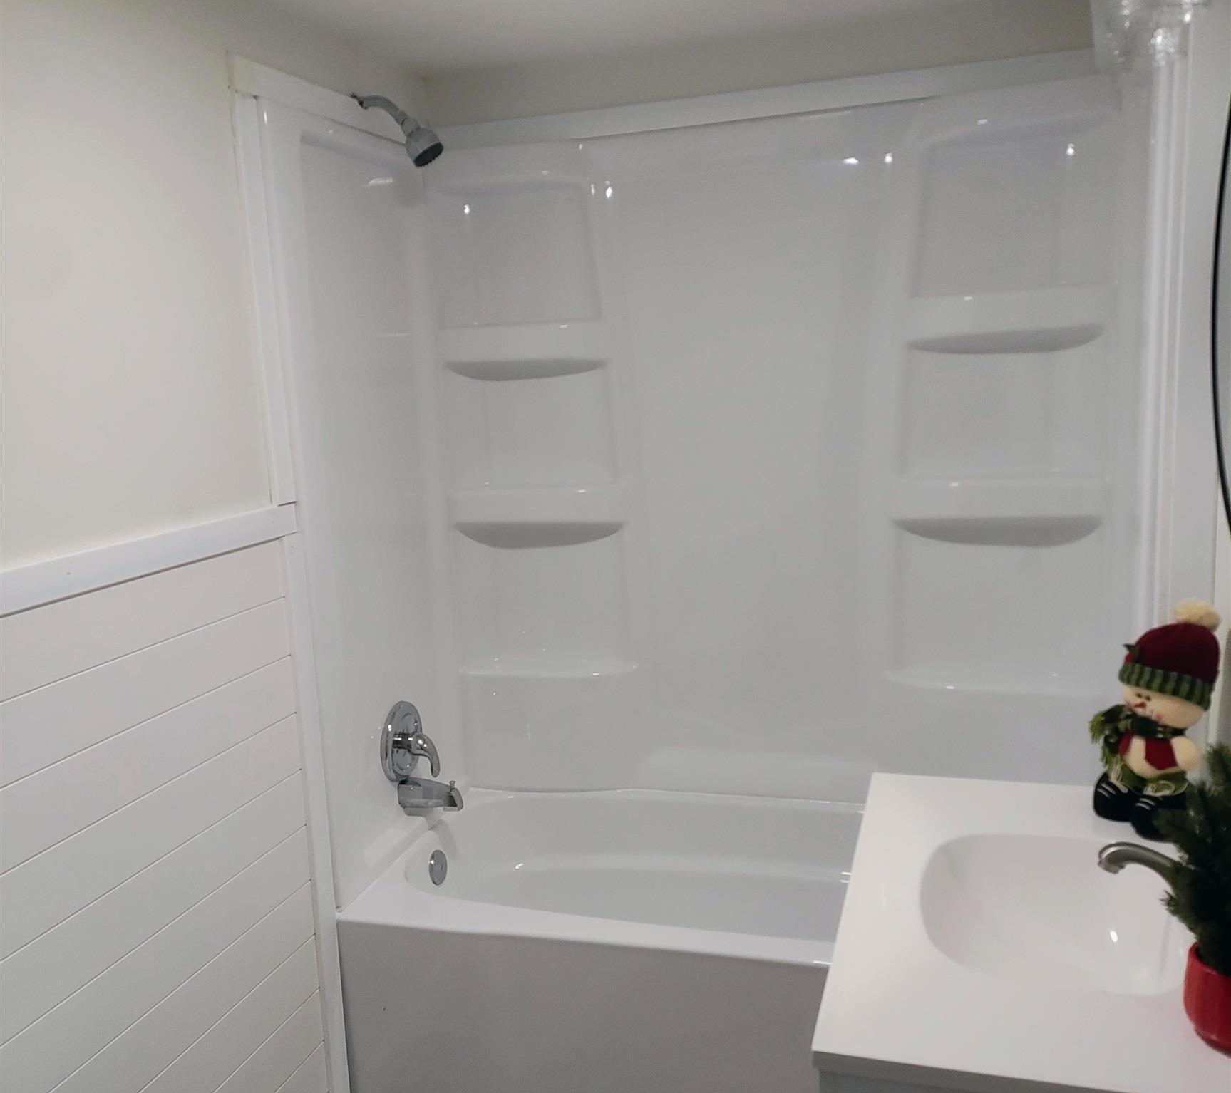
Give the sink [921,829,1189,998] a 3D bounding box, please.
[{"bbox_3d":[0.523,0.497,1.450,0.295,0.135,0.410,0,9,17],"label":"sink"}]

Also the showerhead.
[{"bbox_3d":[-0.436,-0.848,2.419,0.185,0.155,0.075,0,9,17],"label":"showerhead"}]

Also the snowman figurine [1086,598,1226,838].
[{"bbox_3d":[0.754,0.229,1.635,0.135,0.315,0.150,-7,10,-26],"label":"snowman figurine"}]

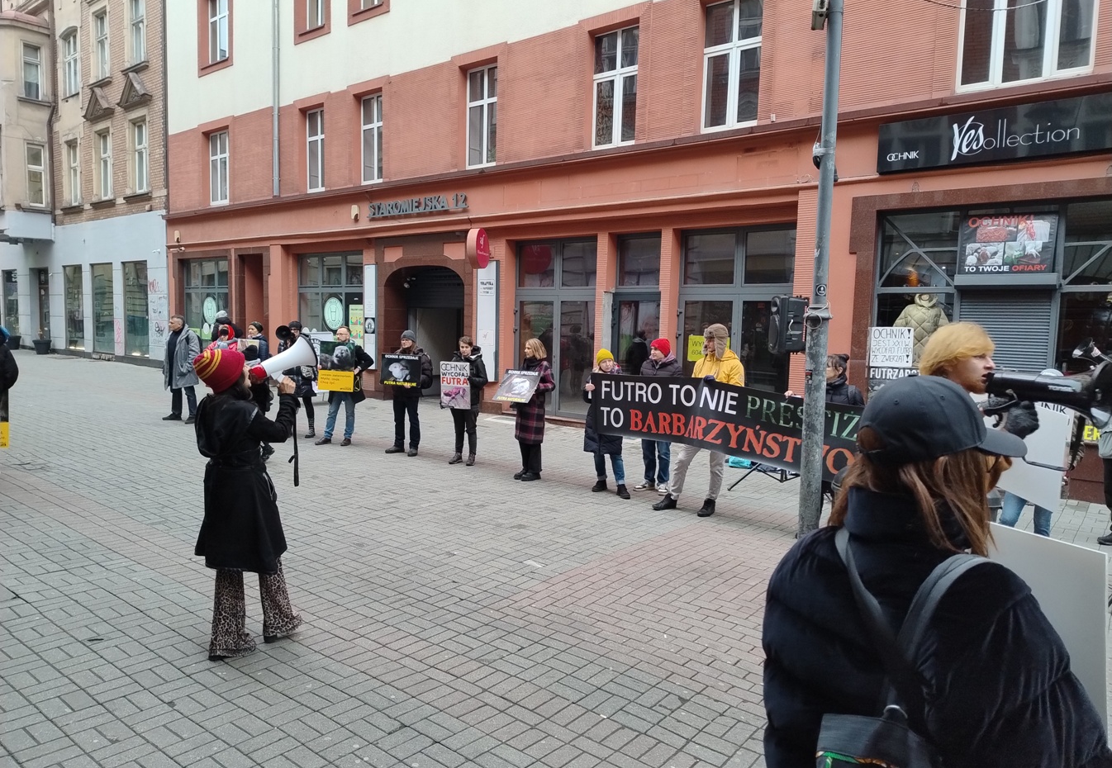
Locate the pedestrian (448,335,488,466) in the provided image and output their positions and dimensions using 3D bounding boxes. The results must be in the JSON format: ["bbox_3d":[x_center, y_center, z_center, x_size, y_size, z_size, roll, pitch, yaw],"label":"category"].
[{"bbox_3d":[-1.149,0.212,10.062,0.470,1.656,0.340,3,5,20],"label":"pedestrian"}]

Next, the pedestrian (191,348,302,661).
[{"bbox_3d":[-1.707,0.645,4.349,0.530,1.690,0.520,6,7,40],"label":"pedestrian"}]

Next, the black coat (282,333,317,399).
[{"bbox_3d":[-3.956,-0.275,11.900,0.570,0.980,0.380,3,5,14],"label":"black coat"}]

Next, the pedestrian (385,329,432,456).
[{"bbox_3d":[-2.052,0.108,10.761,0.540,1.703,0.400,4,5,28],"label":"pedestrian"}]

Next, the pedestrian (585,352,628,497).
[{"bbox_3d":[0.570,0.402,8.489,0.500,1.610,0.420,3,5,20],"label":"pedestrian"}]

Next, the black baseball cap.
[{"bbox_3d":[0.602,0.053,1.205,0.263,0.130,0.173,0,5,-15],"label":"black baseball cap"}]

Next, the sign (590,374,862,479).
[{"bbox_3d":[1.515,0.380,7.285,2.859,0.680,0.120,9,8,37],"label":"sign"}]

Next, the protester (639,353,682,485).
[{"bbox_3d":[1.145,0.353,8.659,0.500,1.717,0.370,4,5,25],"label":"protester"}]

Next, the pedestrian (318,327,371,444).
[{"bbox_3d":[-3.133,0.012,11.436,0.660,1.731,0.450,4,5,27],"label":"pedestrian"}]

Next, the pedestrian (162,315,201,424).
[{"bbox_3d":[-6.332,-0.263,13.058,0.550,1.804,0.460,5,6,38],"label":"pedestrian"}]

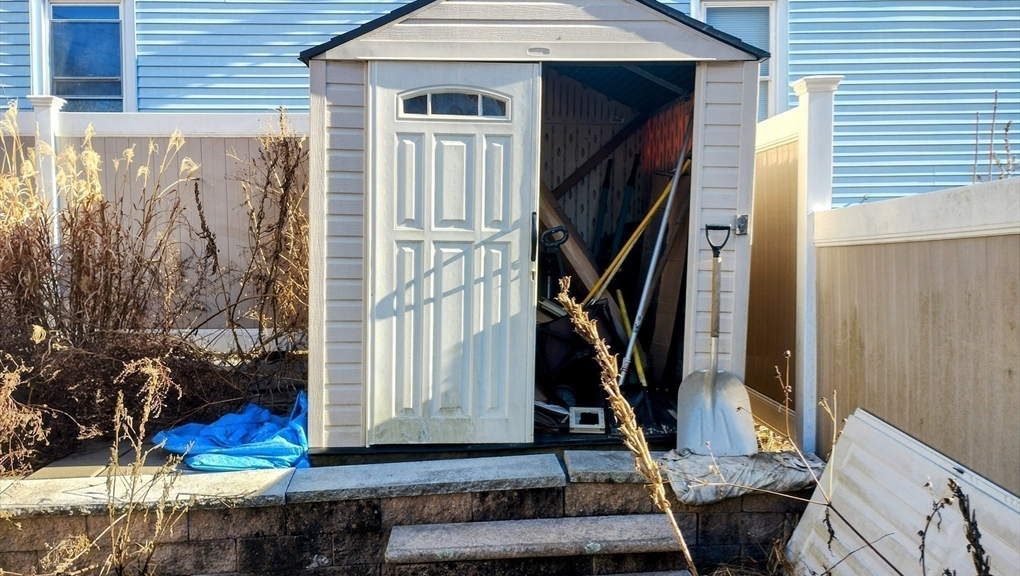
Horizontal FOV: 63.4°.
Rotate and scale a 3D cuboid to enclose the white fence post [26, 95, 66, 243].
[{"bbox_3d":[-3.425,-0.438,6.134,0.190,1.974,0.190,0,3,0],"label":"white fence post"}]

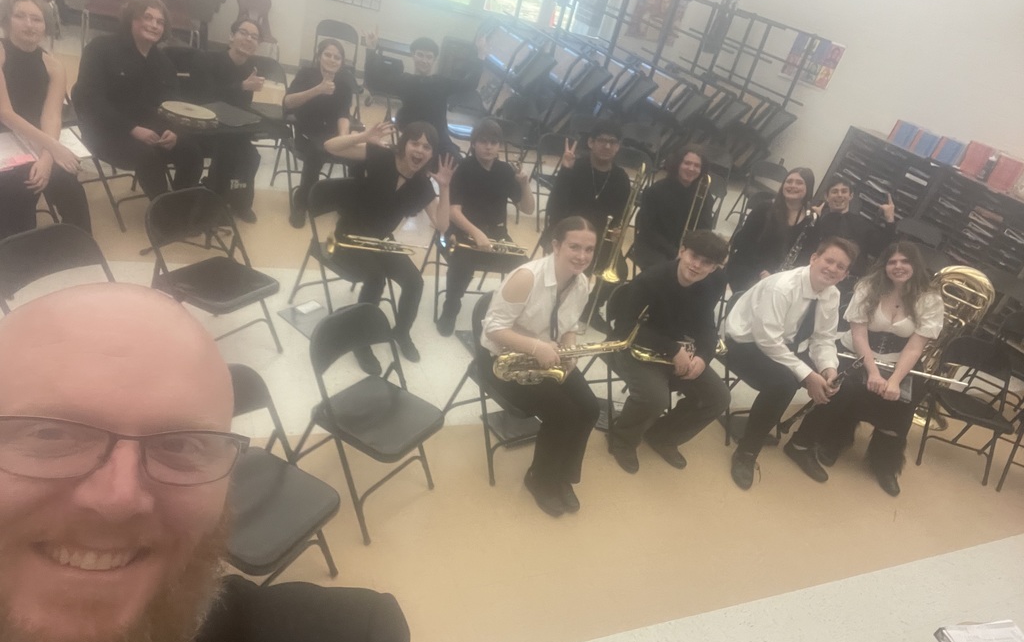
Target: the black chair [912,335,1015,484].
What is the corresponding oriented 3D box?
[{"bbox_3d":[2.896,0.542,4.312,0.464,0.765,0.505,17,28,-1],"label":"black chair"}]

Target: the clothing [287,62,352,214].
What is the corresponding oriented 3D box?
[{"bbox_3d":[-1.335,-1.273,4.857,0.500,0.920,0.580,-2,34,-32],"label":"clothing"}]

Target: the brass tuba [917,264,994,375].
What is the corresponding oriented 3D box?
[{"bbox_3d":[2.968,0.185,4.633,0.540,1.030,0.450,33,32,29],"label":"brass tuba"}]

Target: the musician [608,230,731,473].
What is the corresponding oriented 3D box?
[{"bbox_3d":[0.818,0.108,3.454,0.540,1.220,0.640,0,33,-29],"label":"musician"}]

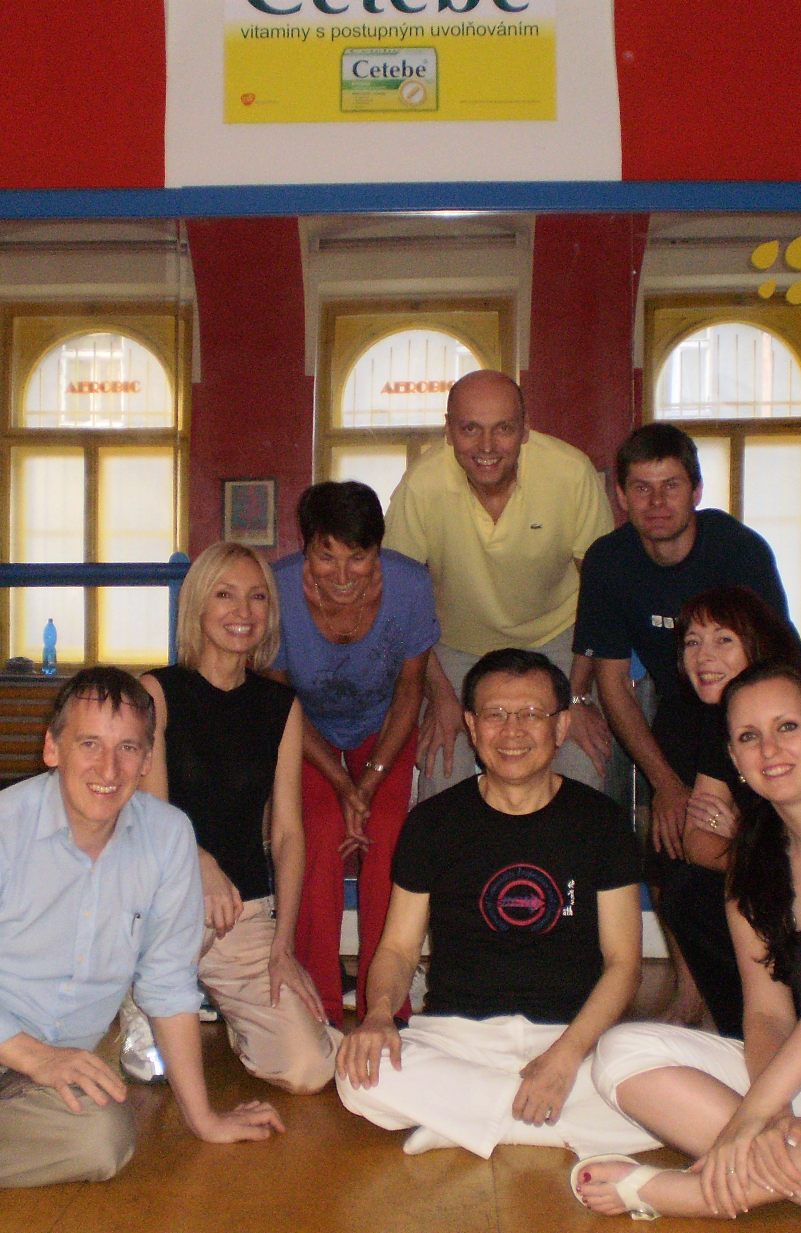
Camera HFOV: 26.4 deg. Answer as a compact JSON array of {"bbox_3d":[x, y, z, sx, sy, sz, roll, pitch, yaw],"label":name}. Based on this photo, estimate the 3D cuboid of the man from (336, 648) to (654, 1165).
[{"bbox_3d":[0.215,0.466,3.050,0.660,0.830,0.600,0,-2,2],"label":"man"}]

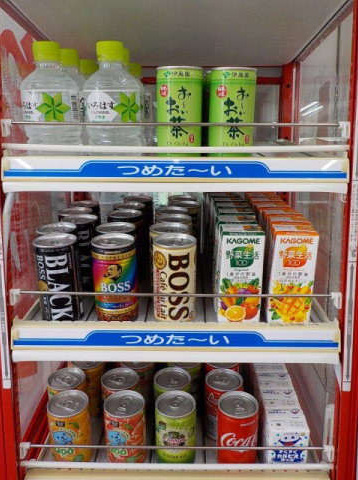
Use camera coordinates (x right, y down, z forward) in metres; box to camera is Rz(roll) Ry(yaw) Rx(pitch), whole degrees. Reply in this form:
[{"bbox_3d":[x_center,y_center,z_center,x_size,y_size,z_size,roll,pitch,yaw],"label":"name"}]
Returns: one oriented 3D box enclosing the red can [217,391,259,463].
[{"bbox_3d":[0.079,0.259,0.562,0.053,0.090,0.053,0,18,-1],"label":"red can"}]

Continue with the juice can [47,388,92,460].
[{"bbox_3d":[-0.144,0.255,0.555,0.053,0.089,0.053,0,18,0],"label":"juice can"}]

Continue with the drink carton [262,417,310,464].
[{"bbox_3d":[0.137,0.270,0.547,0.050,0.080,0.038,0,18,-1],"label":"drink carton"}]

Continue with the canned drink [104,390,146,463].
[{"bbox_3d":[-0.071,0.255,0.554,0.053,0.089,0.053,0,18,0],"label":"canned drink"}]

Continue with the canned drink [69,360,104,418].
[{"bbox_3d":[-0.143,0.227,0.660,0.053,0.090,0.053,0,18,-1],"label":"canned drink"}]

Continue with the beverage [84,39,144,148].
[{"bbox_3d":[-0.080,-0.166,0.503,0.067,0.131,0.067,0,17,1],"label":"beverage"}]

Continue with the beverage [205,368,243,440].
[{"bbox_3d":[0.065,0.243,0.611,0.053,0.090,0.053,0,18,-1],"label":"beverage"}]

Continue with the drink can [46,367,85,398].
[{"bbox_3d":[-0.157,0.238,0.600,0.053,0.088,0.053,0,17,0],"label":"drink can"}]

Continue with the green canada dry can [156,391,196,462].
[{"bbox_3d":[-0.004,0.259,0.563,0.053,0.090,0.053,0,18,0],"label":"green canada dry can"}]

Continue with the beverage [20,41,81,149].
[{"bbox_3d":[-0.148,-0.158,0.485,0.066,0.131,0.066,0,18,-1],"label":"beverage"}]

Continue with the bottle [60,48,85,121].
[{"bbox_3d":[-0.142,-0.178,0.545,0.066,0.131,0.066,0,18,-1],"label":"bottle"}]

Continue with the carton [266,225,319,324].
[{"bbox_3d":[0.135,0.042,0.514,0.050,0.121,0.038,0,18,-1],"label":"carton"}]

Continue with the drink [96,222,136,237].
[{"bbox_3d":[-0.084,0.033,0.568,0.053,0.103,0.053,0,18,0],"label":"drink"}]

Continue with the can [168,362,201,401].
[{"bbox_3d":[0.009,0.223,0.650,0.053,0.089,0.053,0,18,0],"label":"can"}]

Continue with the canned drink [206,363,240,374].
[{"bbox_3d":[0.068,0.227,0.662,0.053,0.090,0.053,0,18,0],"label":"canned drink"}]

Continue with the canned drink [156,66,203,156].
[{"bbox_3d":[0.001,-0.142,0.479,0.053,0.104,0.053,0,18,0],"label":"canned drink"}]

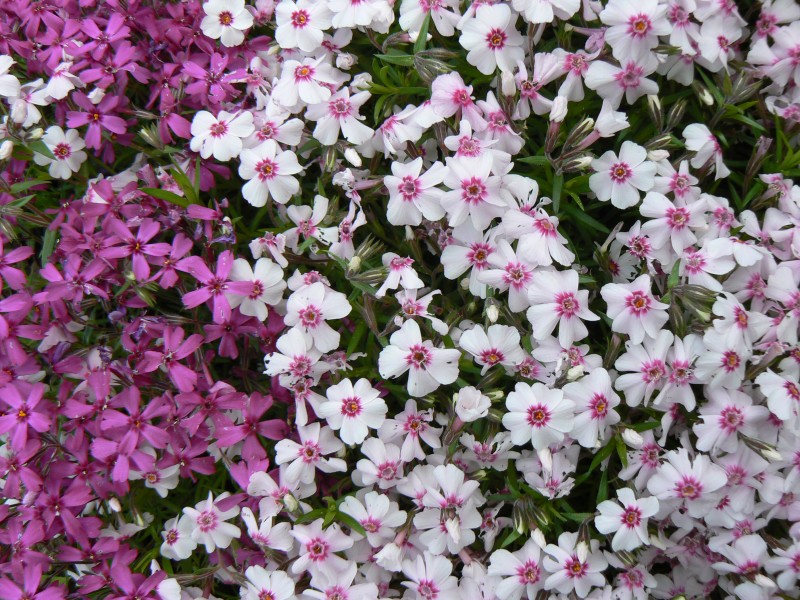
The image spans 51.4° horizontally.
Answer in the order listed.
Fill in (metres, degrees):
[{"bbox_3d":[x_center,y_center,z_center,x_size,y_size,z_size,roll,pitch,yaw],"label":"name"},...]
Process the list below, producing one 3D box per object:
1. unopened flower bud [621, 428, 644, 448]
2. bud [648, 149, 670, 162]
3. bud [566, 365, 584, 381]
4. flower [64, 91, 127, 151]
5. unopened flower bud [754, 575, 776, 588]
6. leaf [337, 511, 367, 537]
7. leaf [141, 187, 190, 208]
[{"bbox_3d":[0.077,0.046,0.276,0.004,0.004,0.007,-52,47,2],"label":"unopened flower bud"},{"bbox_3d":[0.082,-0.046,0.265,0.008,0.004,0.004,-9,77,15],"label":"bud"},{"bbox_3d":[0.056,0.023,0.266,0.006,0.004,0.004,-31,55,29],"label":"bud"},{"bbox_3d":[-0.099,-0.058,0.272,0.020,0.008,0.019,4,72,-2],"label":"flower"},{"bbox_3d":[0.116,0.090,0.265,0.008,0.004,0.004,26,90,18],"label":"unopened flower bud"},{"bbox_3d":[-0.015,0.068,0.254,0.011,0.002,0.003,39,68,11],"label":"leaf"},{"bbox_3d":[-0.076,-0.033,0.270,0.017,0.002,0.004,15,63,1],"label":"leaf"}]

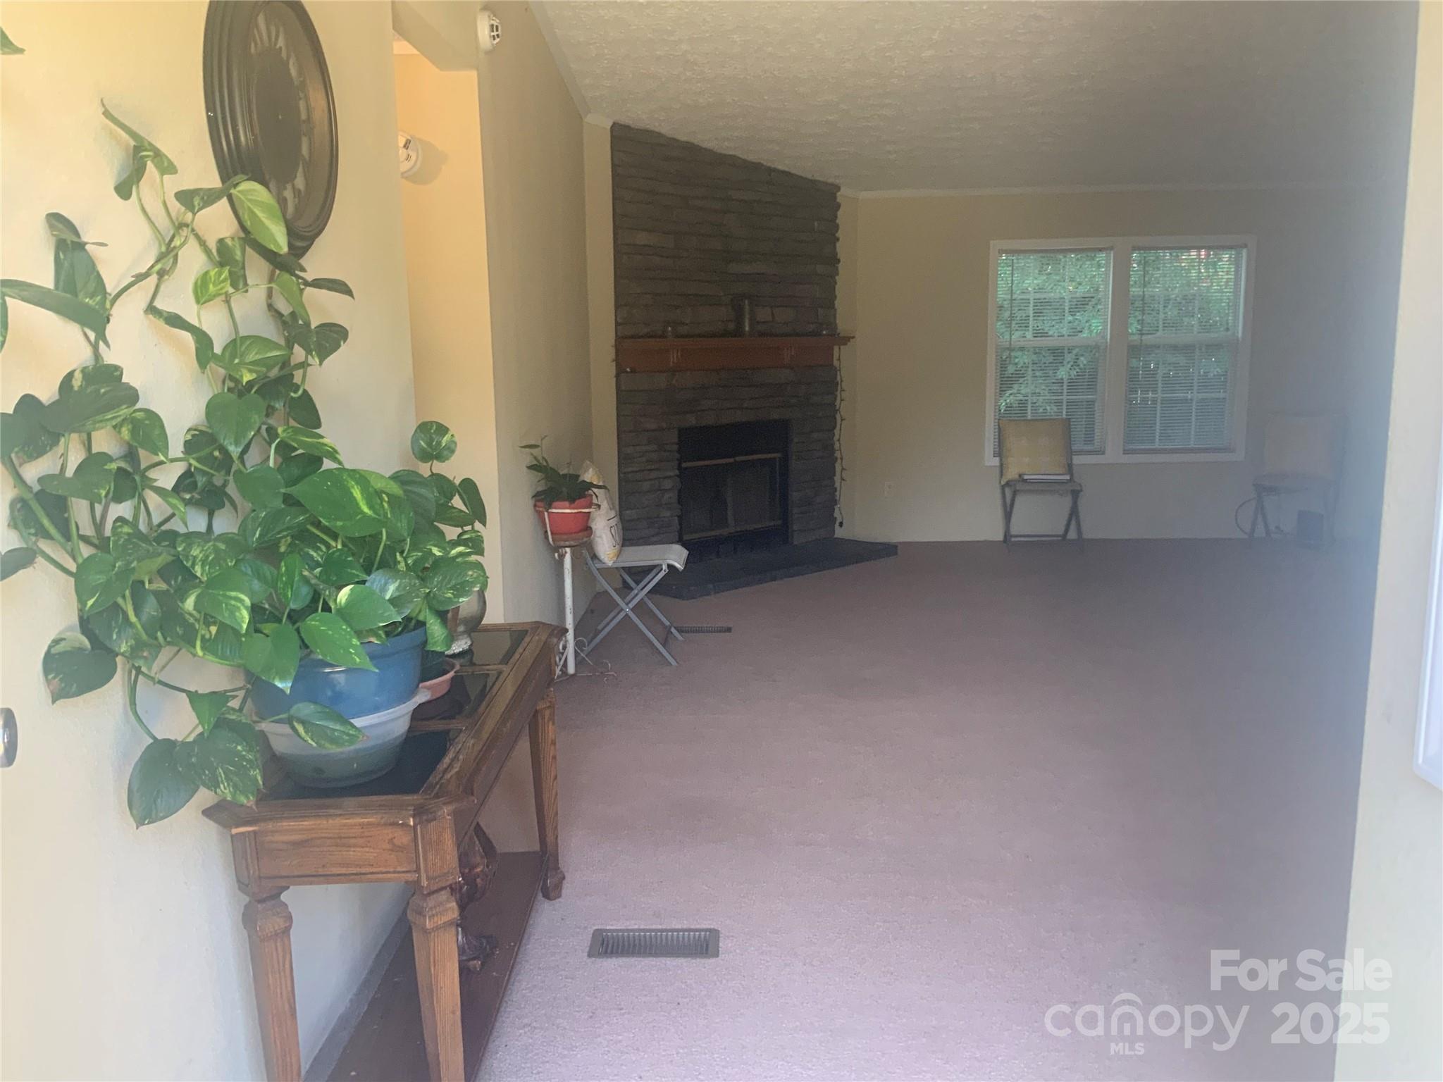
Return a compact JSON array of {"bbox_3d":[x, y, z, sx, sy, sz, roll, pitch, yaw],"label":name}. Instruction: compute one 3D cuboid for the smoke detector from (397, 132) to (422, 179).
[{"bbox_3d":[-1.047,-1.254,3.913,0.142,0.142,0.050,-1,9,2],"label":"smoke detector"}]

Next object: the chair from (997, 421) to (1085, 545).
[{"bbox_3d":[2.083,-0.374,7.871,0.480,0.830,0.470,-1,9,2],"label":"chair"}]

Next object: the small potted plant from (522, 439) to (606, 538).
[{"bbox_3d":[-0.620,-0.198,4.819,0.310,0.410,0.330,-1,9,2],"label":"small potted plant"}]

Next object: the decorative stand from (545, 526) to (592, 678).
[{"bbox_3d":[-0.611,0.246,4.948,0.220,0.650,0.230,-1,9,2],"label":"decorative stand"}]

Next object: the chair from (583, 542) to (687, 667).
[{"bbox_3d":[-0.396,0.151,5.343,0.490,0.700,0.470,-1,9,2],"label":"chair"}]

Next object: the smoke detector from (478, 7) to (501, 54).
[{"bbox_3d":[-0.759,-1.665,3.945,0.050,0.135,0.135,-1,9,2],"label":"smoke detector"}]

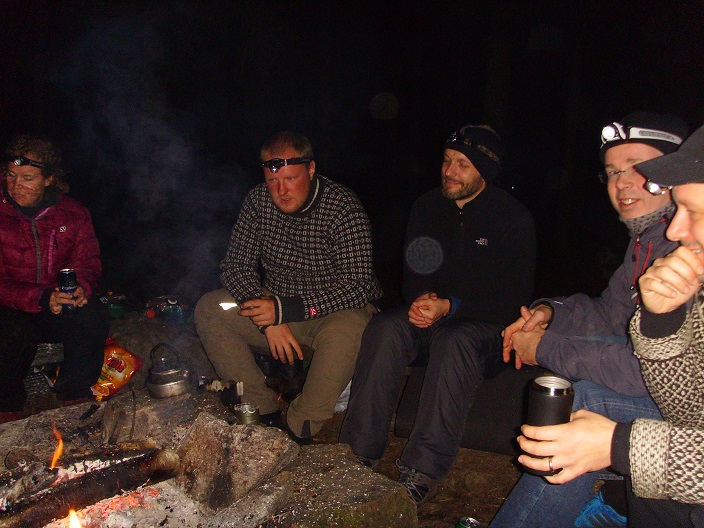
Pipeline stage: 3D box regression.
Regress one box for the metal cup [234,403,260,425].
[{"bbox_3d":[-0.315,0.450,2.380,0.075,0.066,0.075,0,7,0],"label":"metal cup"}]

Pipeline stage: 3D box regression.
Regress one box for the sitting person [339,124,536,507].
[{"bbox_3d":[0.331,0.105,2.703,0.500,1.160,0.810,4,8,28],"label":"sitting person"}]

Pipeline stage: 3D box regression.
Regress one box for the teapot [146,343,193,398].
[{"bbox_3d":[-0.623,0.363,2.700,0.150,0.165,0.135,-1,9,32],"label":"teapot"}]

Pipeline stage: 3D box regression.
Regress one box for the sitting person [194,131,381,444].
[{"bbox_3d":[-0.185,0.067,2.799,0.540,1.070,0.710,4,8,26],"label":"sitting person"}]

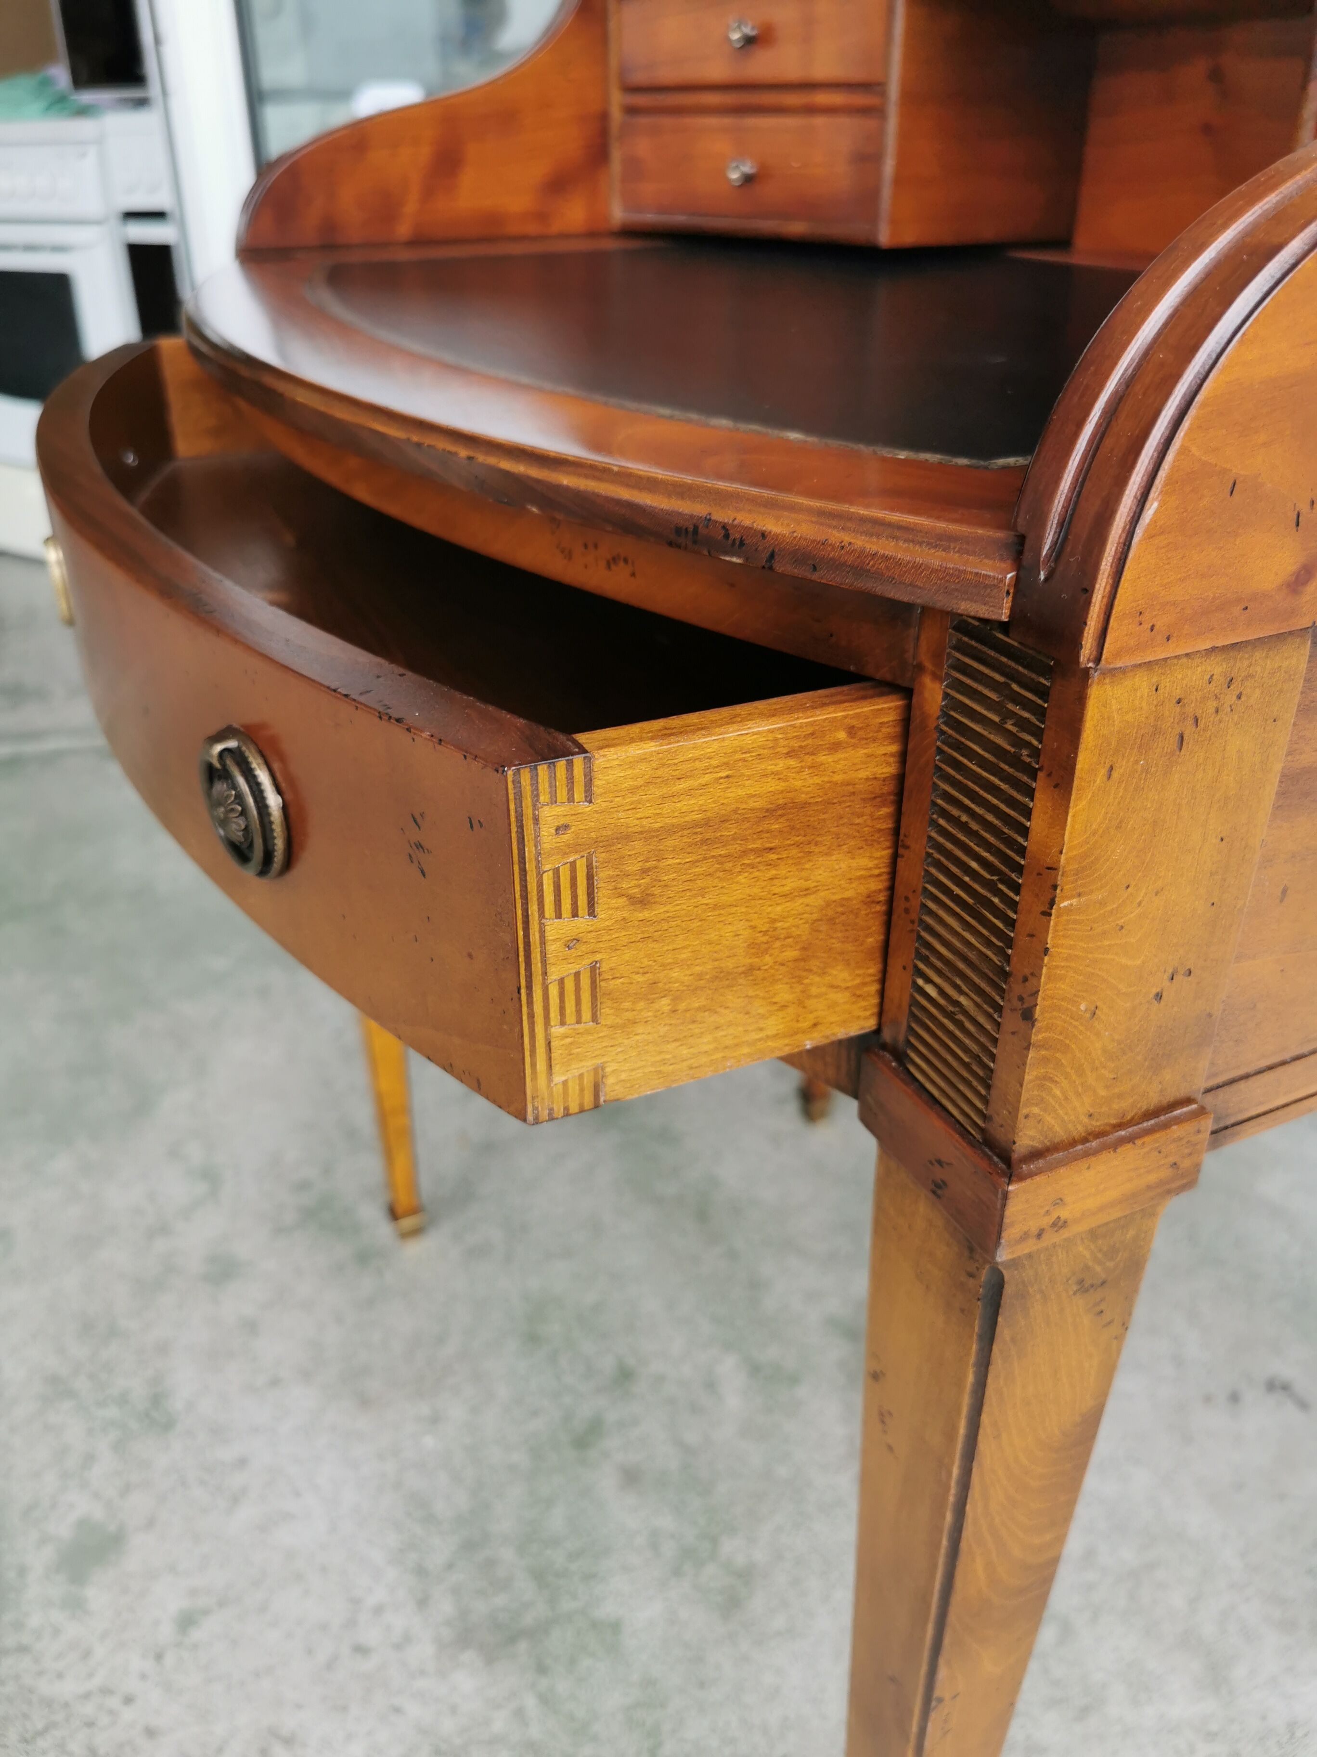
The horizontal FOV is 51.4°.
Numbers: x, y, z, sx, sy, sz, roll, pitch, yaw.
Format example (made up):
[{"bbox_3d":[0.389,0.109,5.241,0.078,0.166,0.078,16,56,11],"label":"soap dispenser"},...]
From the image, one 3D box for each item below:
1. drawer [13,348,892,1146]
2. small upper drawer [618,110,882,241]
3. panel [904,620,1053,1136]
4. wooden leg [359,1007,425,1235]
[{"bbox_3d":[-0.044,-0.149,0.565,0.372,0.080,0.637,-13,31,-22],"label":"drawer"},{"bbox_3d":[0.099,-0.458,0.888,0.202,0.069,0.147,23,36,36],"label":"small upper drawer"},{"bbox_3d":[0.063,0.001,0.272,0.010,0.104,0.030,-13,31,-22],"label":"panel"},{"bbox_3d":[-0.211,0.035,1.012,0.048,0.620,0.048,-13,31,-22],"label":"wooden leg"}]

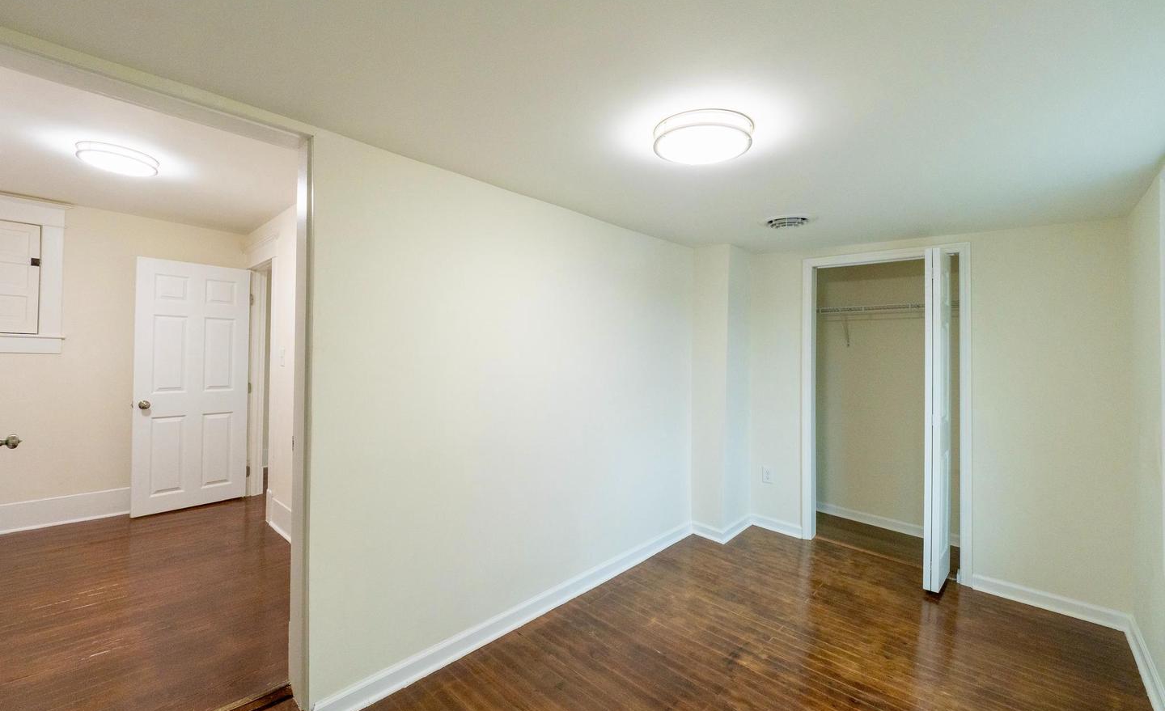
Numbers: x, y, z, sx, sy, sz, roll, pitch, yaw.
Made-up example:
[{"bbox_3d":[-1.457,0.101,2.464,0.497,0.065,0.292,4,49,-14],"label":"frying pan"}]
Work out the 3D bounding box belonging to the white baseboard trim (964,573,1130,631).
[{"bbox_3d":[2.600,1.394,2.645,0.620,0.090,0.022,0,0,43],"label":"white baseboard trim"}]

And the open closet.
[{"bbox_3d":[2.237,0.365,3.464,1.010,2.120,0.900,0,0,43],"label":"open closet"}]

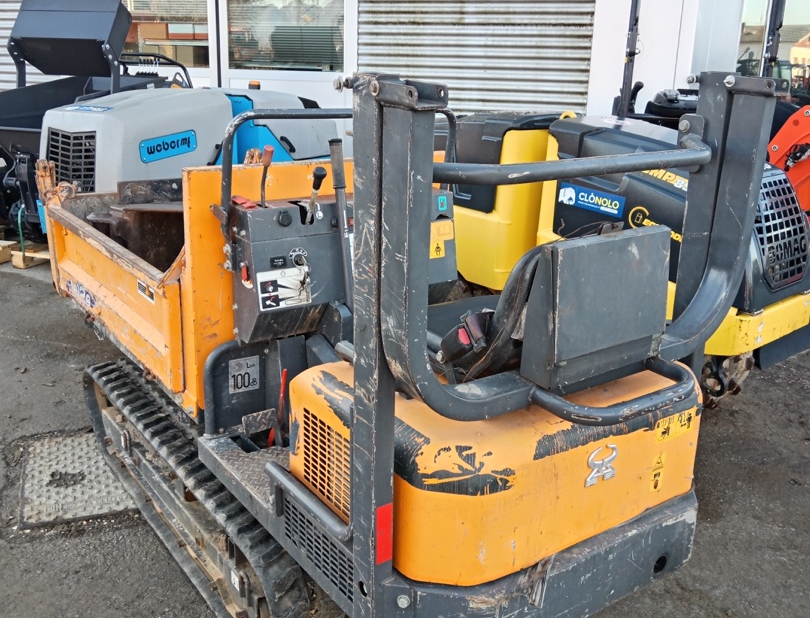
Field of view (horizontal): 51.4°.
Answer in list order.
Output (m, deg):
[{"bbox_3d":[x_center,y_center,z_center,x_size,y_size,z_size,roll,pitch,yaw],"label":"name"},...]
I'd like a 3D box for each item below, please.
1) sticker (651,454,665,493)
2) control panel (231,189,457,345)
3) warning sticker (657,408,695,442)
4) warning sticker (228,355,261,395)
[{"bbox_3d":[0.534,0.346,1.780,0.035,0.087,0.008,-10,20,-33],"label":"sticker"},{"bbox_3d":[-0.153,-0.137,2.382,0.642,0.386,0.163,-10,20,-33],"label":"control panel"},{"bbox_3d":[0.572,0.246,1.774,0.125,0.054,0.008,-10,20,-33],"label":"warning sticker"},{"bbox_3d":[-0.441,0.182,2.316,0.089,0.096,0.008,-10,20,-33],"label":"warning sticker"}]

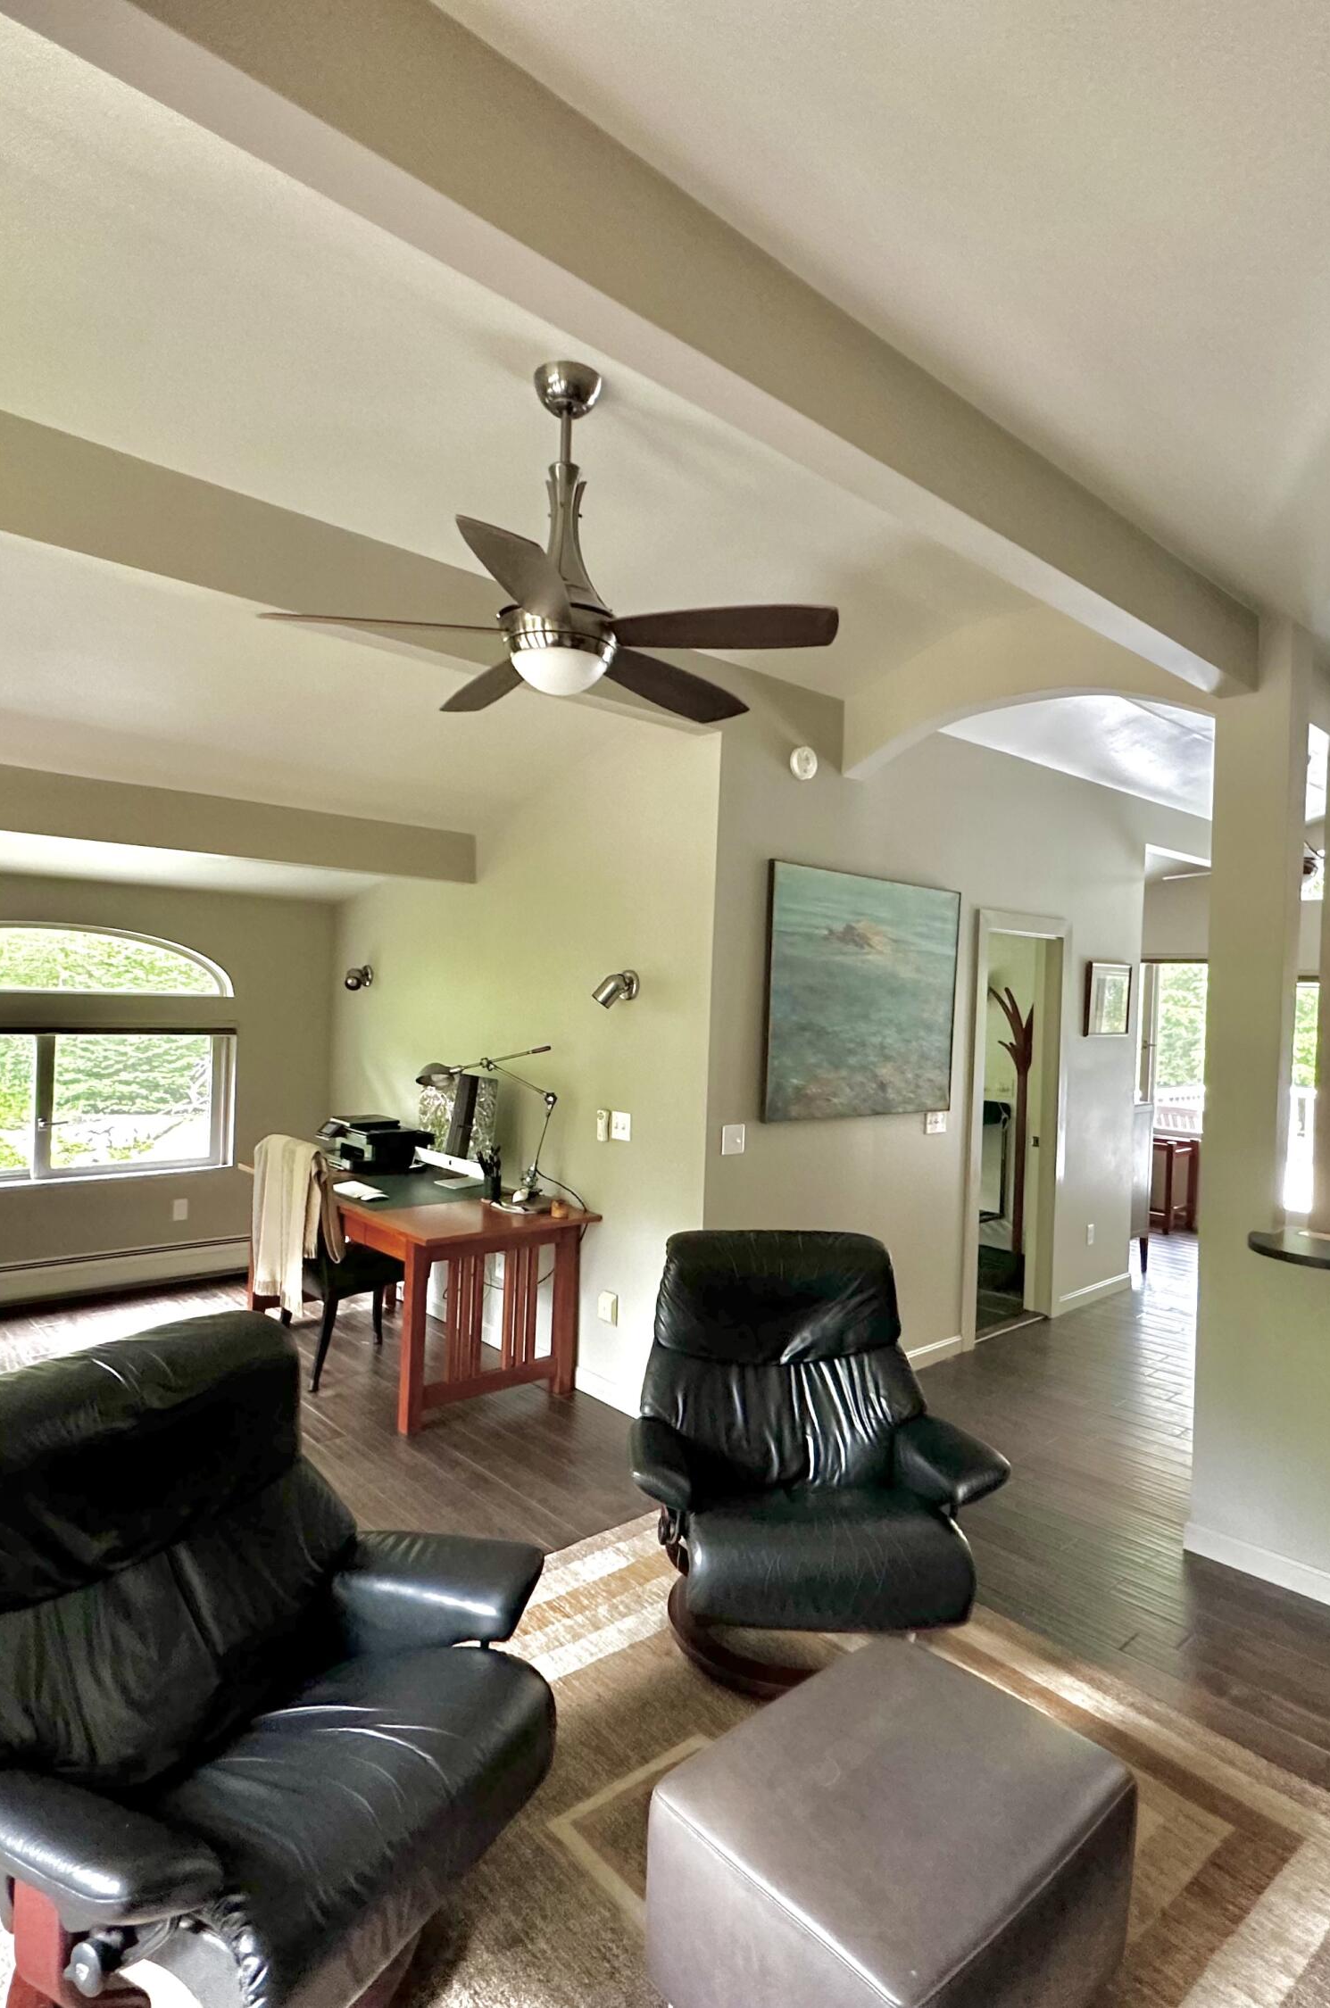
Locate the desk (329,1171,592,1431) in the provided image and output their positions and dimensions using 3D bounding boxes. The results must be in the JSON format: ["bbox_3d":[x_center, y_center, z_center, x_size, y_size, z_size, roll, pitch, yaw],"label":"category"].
[{"bbox_3d":[-1.138,1.192,4.742,0.820,0.750,1.700,2,0,-42],"label":"desk"}]

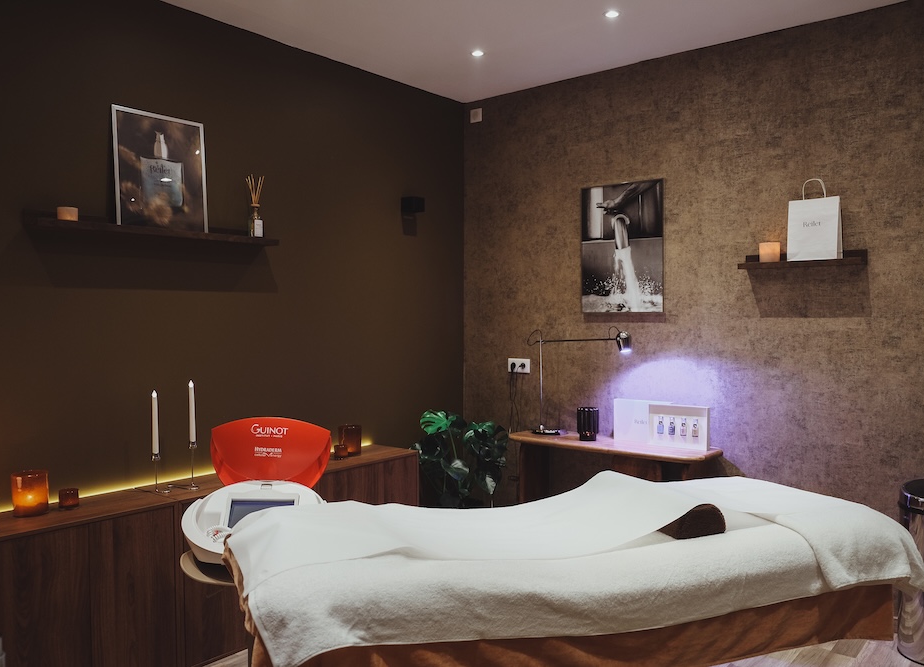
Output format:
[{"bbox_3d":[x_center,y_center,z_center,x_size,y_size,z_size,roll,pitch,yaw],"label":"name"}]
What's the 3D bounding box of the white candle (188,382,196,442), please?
[{"bbox_3d":[-1.113,0.324,3.103,0.025,0.261,0.025,1,2,40],"label":"white candle"}]

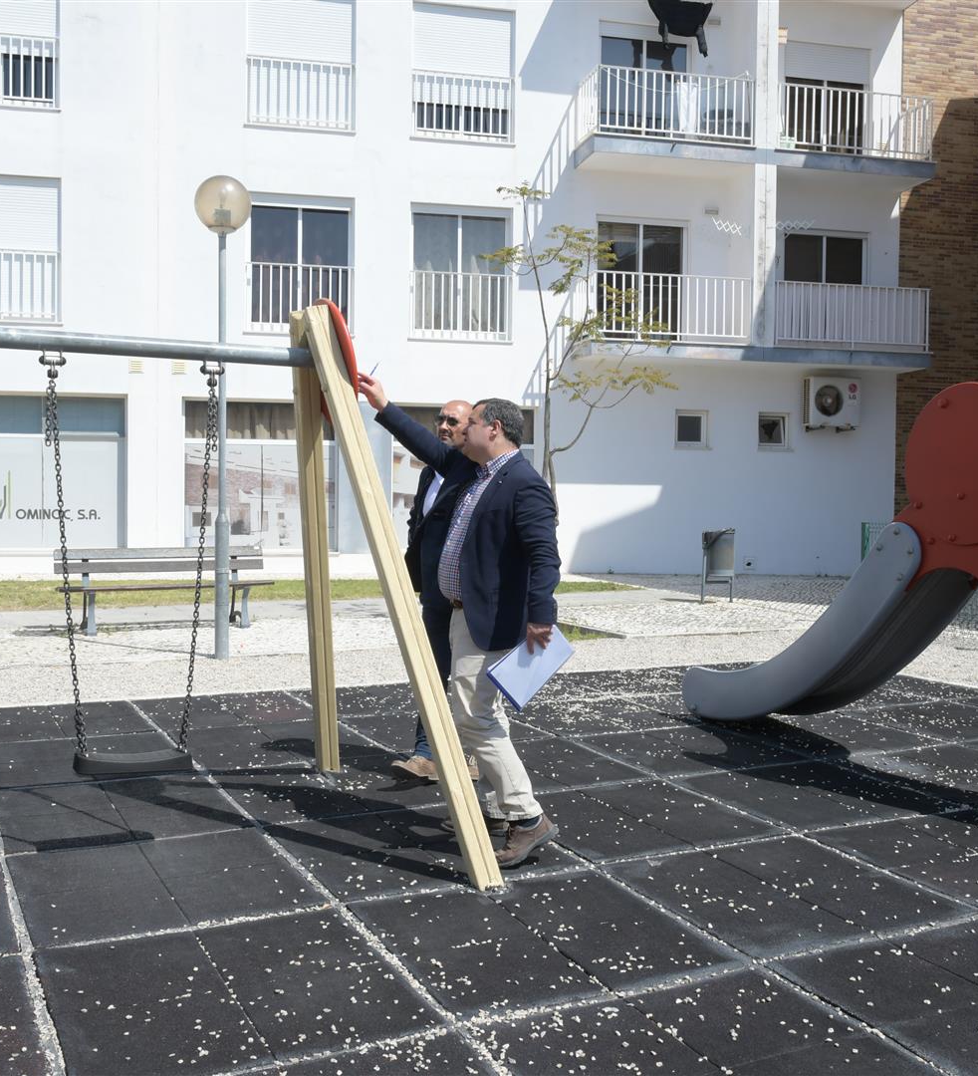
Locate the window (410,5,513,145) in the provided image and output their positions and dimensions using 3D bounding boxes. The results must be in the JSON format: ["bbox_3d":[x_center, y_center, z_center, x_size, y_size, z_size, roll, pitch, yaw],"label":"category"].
[{"bbox_3d":[-0.381,-6.846,17.921,1.528,1.987,0.190,0,3,-13],"label":"window"}]

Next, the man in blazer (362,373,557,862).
[{"bbox_3d":[-0.121,0.295,4.821,0.754,1.892,0.600,0,2,-14],"label":"man in blazer"}]

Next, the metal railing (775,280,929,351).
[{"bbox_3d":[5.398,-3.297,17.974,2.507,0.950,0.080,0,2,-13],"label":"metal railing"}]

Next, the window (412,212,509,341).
[{"bbox_3d":[-0.424,-3.874,18.049,1.495,1.885,0.190,0,3,-13],"label":"window"}]

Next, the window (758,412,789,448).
[{"bbox_3d":[4.410,-1.666,18.750,0.519,0.556,0.120,0,2,-13],"label":"window"}]

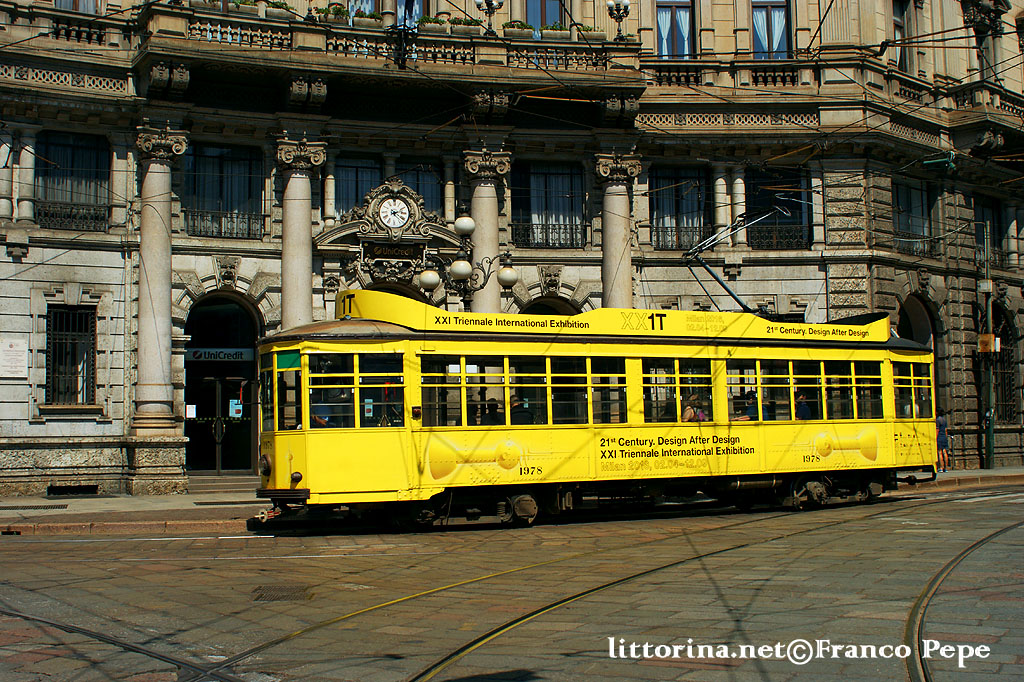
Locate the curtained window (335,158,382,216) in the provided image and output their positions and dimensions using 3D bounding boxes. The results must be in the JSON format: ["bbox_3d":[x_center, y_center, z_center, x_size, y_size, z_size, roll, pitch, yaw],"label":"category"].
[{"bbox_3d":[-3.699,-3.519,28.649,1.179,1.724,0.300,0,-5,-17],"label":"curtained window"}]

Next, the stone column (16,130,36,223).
[{"bbox_3d":[-11.127,-3.747,27.368,0.440,2.150,0.440,1,-5,-26],"label":"stone column"}]

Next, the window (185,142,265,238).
[{"bbox_3d":[-6.641,-3.442,27.551,1.844,2.194,0.300,1,-5,-24],"label":"window"}]

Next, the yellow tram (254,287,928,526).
[{"bbox_3d":[2.205,1.241,21.035,13.800,3.680,2.380,1,-5,-28],"label":"yellow tram"}]

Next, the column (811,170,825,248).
[{"bbox_3d":[8.496,-3.665,33.131,0.405,2.271,0.350,-1,-4,-1],"label":"column"}]

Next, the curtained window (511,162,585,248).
[{"bbox_3d":[0.963,-3.679,32.216,2.035,2.415,0.250,0,-4,-10],"label":"curtained window"}]

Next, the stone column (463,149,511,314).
[{"bbox_3d":[-0.702,-1.243,30.904,1.170,7.090,1.170,0,-4,-13],"label":"stone column"}]

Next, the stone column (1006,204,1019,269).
[{"bbox_3d":[15.624,-3.262,37.278,0.380,2.020,0.380,3,-6,-41],"label":"stone column"}]

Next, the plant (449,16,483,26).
[{"bbox_3d":[-1.178,-8.094,30.253,0.860,0.250,0.330,0,-5,-10],"label":"plant"}]

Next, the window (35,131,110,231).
[{"bbox_3d":[-10.331,-3.773,28.072,1.660,2.330,0.300,1,-5,-26],"label":"window"}]

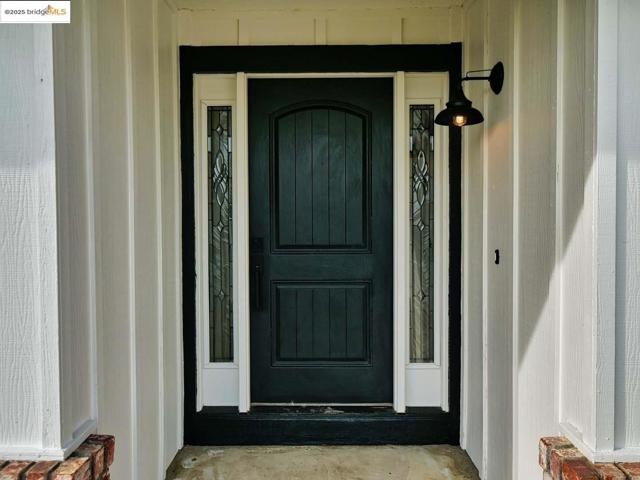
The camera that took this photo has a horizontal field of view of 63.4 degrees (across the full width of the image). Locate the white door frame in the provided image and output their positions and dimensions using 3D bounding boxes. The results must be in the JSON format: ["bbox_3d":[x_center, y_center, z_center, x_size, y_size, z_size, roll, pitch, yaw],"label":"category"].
[{"bbox_3d":[0.011,0.022,3.131,1.506,2.018,0.119,0,1,1],"label":"white door frame"}]

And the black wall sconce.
[{"bbox_3d":[0.678,-0.669,2.372,0.296,0.295,0.228,0,1,1],"label":"black wall sconce"}]

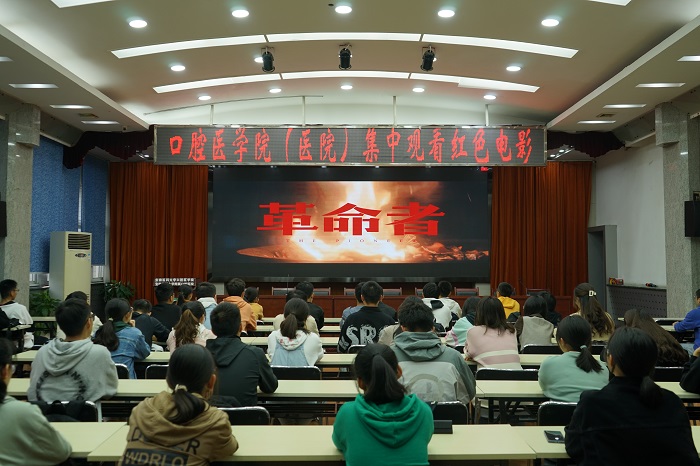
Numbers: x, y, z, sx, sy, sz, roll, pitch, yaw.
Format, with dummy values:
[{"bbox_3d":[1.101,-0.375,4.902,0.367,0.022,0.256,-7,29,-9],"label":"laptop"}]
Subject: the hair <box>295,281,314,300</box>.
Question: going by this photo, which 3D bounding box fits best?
[{"bbox_3d":[-0.465,0.595,6.232,0.180,0.190,0.200,0,-2,12],"label":"hair"}]

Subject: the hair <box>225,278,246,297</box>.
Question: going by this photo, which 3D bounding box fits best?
[{"bbox_3d":[-1.177,0.566,6.220,0.190,0.200,0.210,0,-3,0],"label":"hair"}]

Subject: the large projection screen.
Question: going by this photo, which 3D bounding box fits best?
[{"bbox_3d":[0.010,-0.190,12.428,5.770,2.367,0.120,0,-3,0],"label":"large projection screen"}]

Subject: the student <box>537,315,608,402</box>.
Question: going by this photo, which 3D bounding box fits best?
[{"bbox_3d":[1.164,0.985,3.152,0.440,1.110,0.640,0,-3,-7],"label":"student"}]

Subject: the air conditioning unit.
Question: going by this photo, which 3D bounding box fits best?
[{"bbox_3d":[-4.569,0.888,9.867,0.350,1.820,0.520,-1,-3,26],"label":"air conditioning unit"}]

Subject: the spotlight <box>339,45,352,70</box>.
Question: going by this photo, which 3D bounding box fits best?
[{"bbox_3d":[-0.058,-2.418,8.300,0.190,0.330,0.280,0,-3,0],"label":"spotlight"}]

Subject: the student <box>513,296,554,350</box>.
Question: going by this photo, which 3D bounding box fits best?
[{"bbox_3d":[1.617,1.150,5.252,0.410,1.220,0.680,0,-3,0],"label":"student"}]

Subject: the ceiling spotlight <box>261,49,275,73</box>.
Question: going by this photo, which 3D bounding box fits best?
[{"bbox_3d":[-1.120,-2.347,8.198,0.180,0.310,0.270,0,-2,5],"label":"ceiling spotlight"}]

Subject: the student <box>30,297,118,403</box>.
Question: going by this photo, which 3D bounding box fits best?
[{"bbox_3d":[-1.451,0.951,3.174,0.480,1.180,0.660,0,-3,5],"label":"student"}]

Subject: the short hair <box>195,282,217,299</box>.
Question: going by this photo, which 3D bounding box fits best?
[{"bbox_3d":[-1.482,0.588,6.177,0.200,0.160,0.200,0,-3,0],"label":"short hair"}]

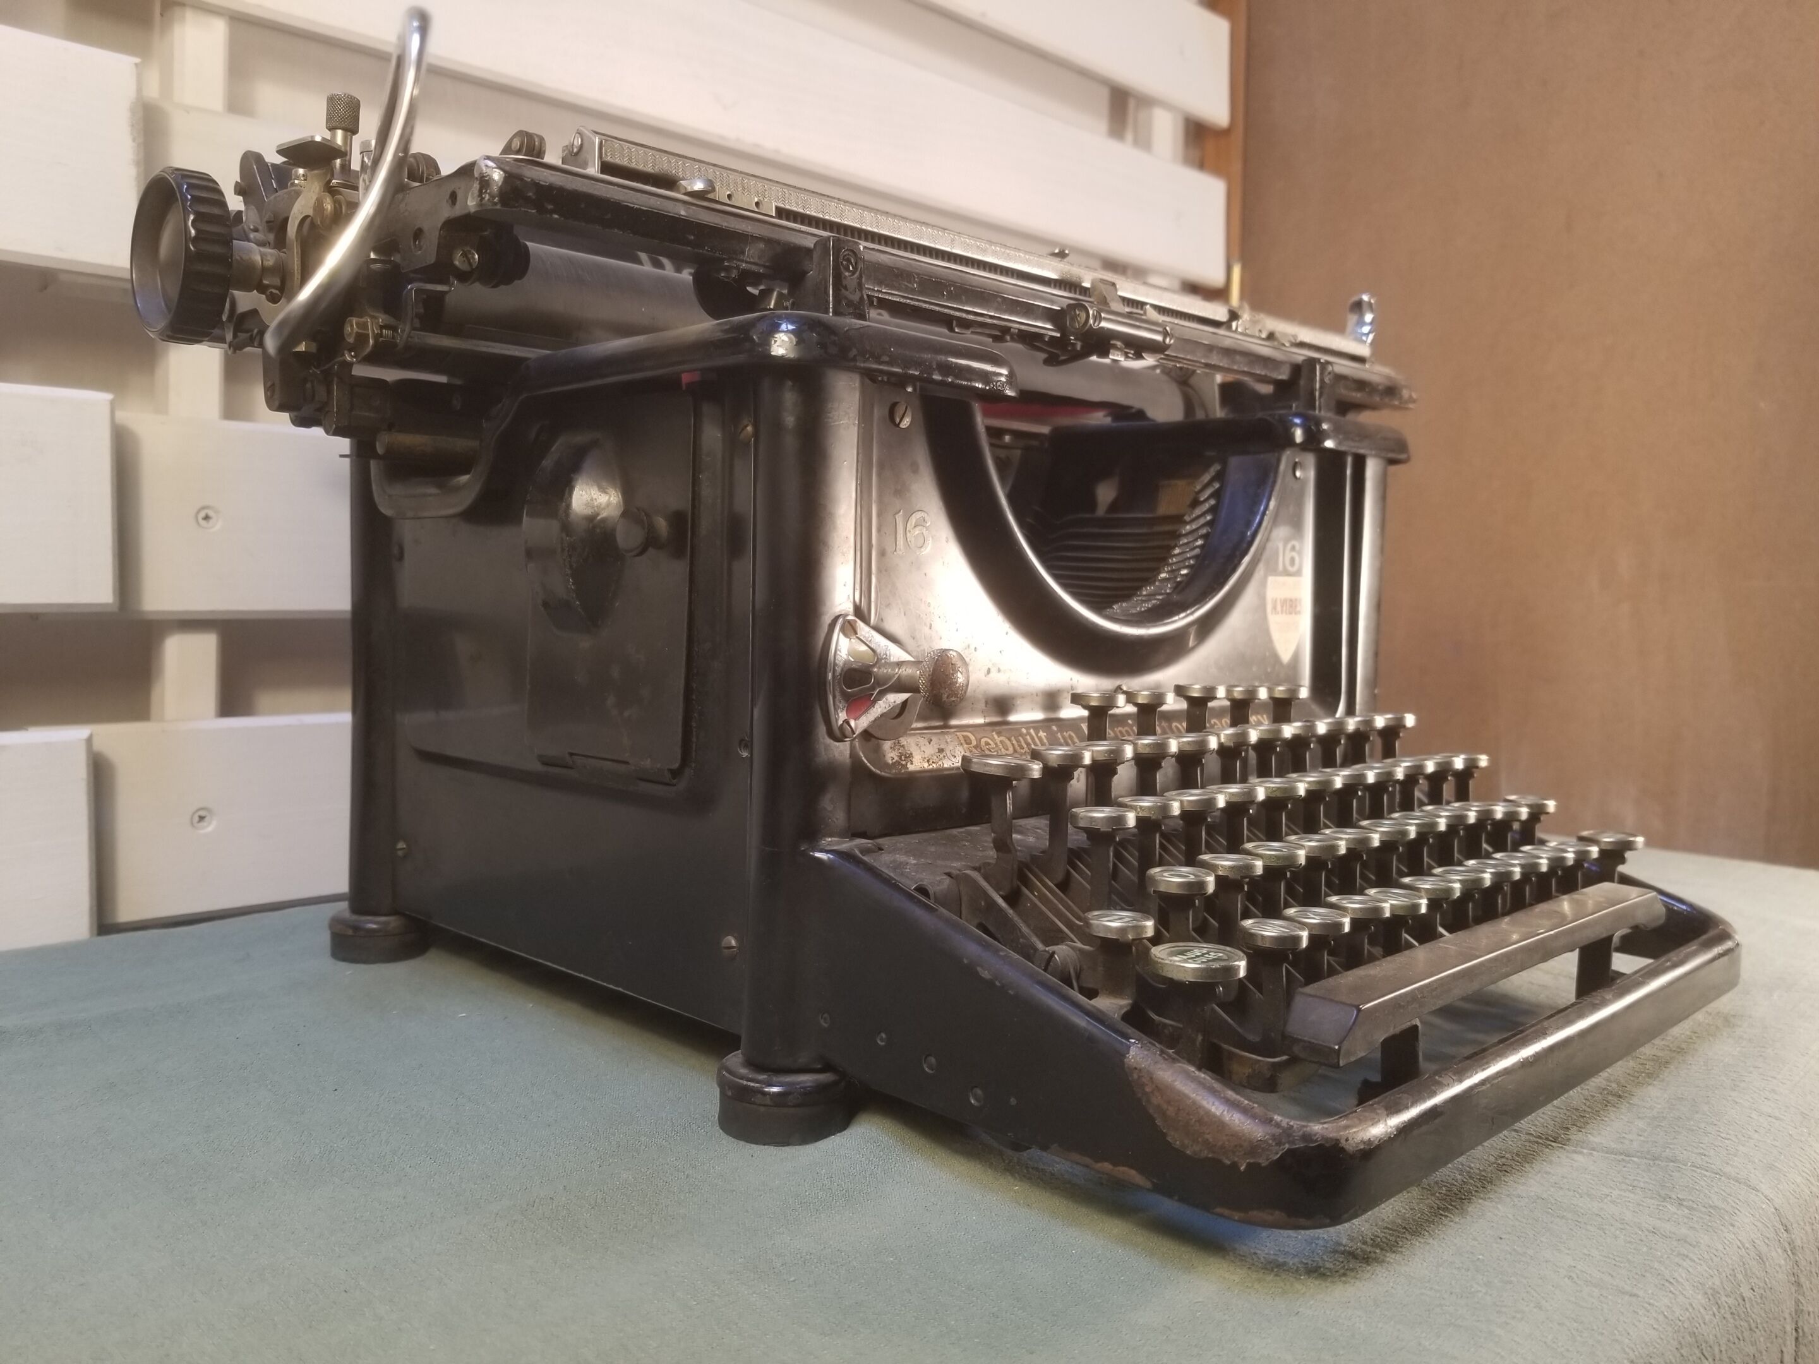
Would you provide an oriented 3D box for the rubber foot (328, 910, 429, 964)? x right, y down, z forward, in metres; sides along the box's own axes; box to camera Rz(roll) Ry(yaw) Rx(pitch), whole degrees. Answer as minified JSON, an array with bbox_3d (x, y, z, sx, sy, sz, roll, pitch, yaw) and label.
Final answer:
[{"bbox_3d":[-0.204,0.097,0.526,0.035,0.016,0.035,-2,4,-44],"label":"rubber foot"}]

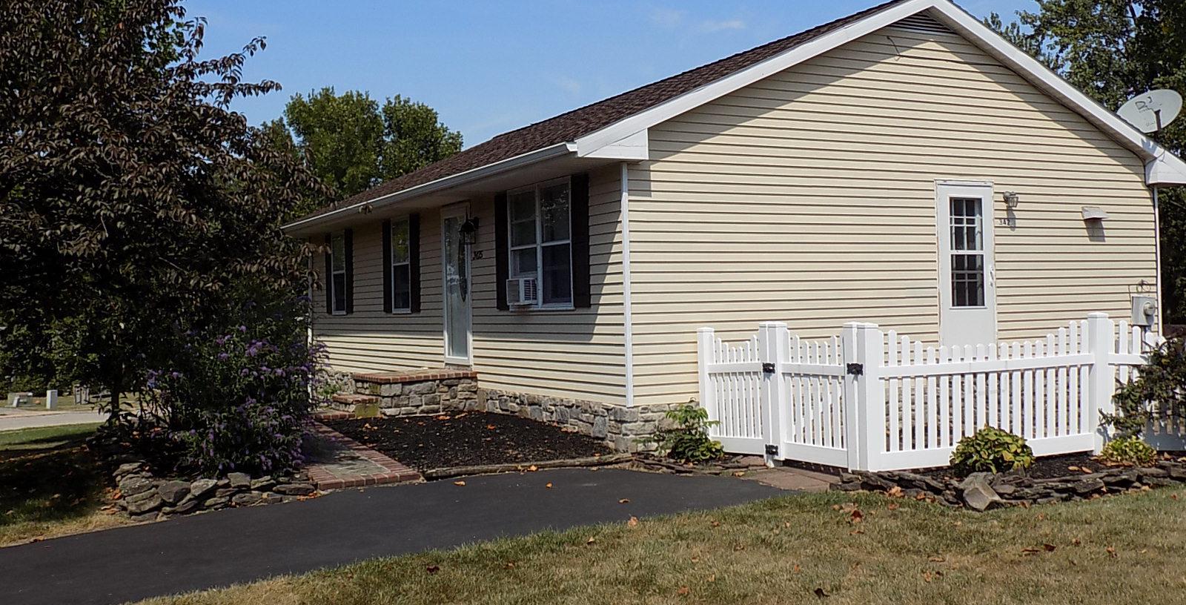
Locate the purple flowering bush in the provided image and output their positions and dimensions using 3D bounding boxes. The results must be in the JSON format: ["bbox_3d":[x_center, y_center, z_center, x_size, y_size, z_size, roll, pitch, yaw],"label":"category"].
[{"bbox_3d":[-3.082,0.676,10.050,1.480,1.480,1.400,-1,0,-17],"label":"purple flowering bush"}]

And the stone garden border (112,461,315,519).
[{"bbox_3d":[-2.955,1.435,9.402,1.650,0.360,0.450,-1,0,-28],"label":"stone garden border"}]

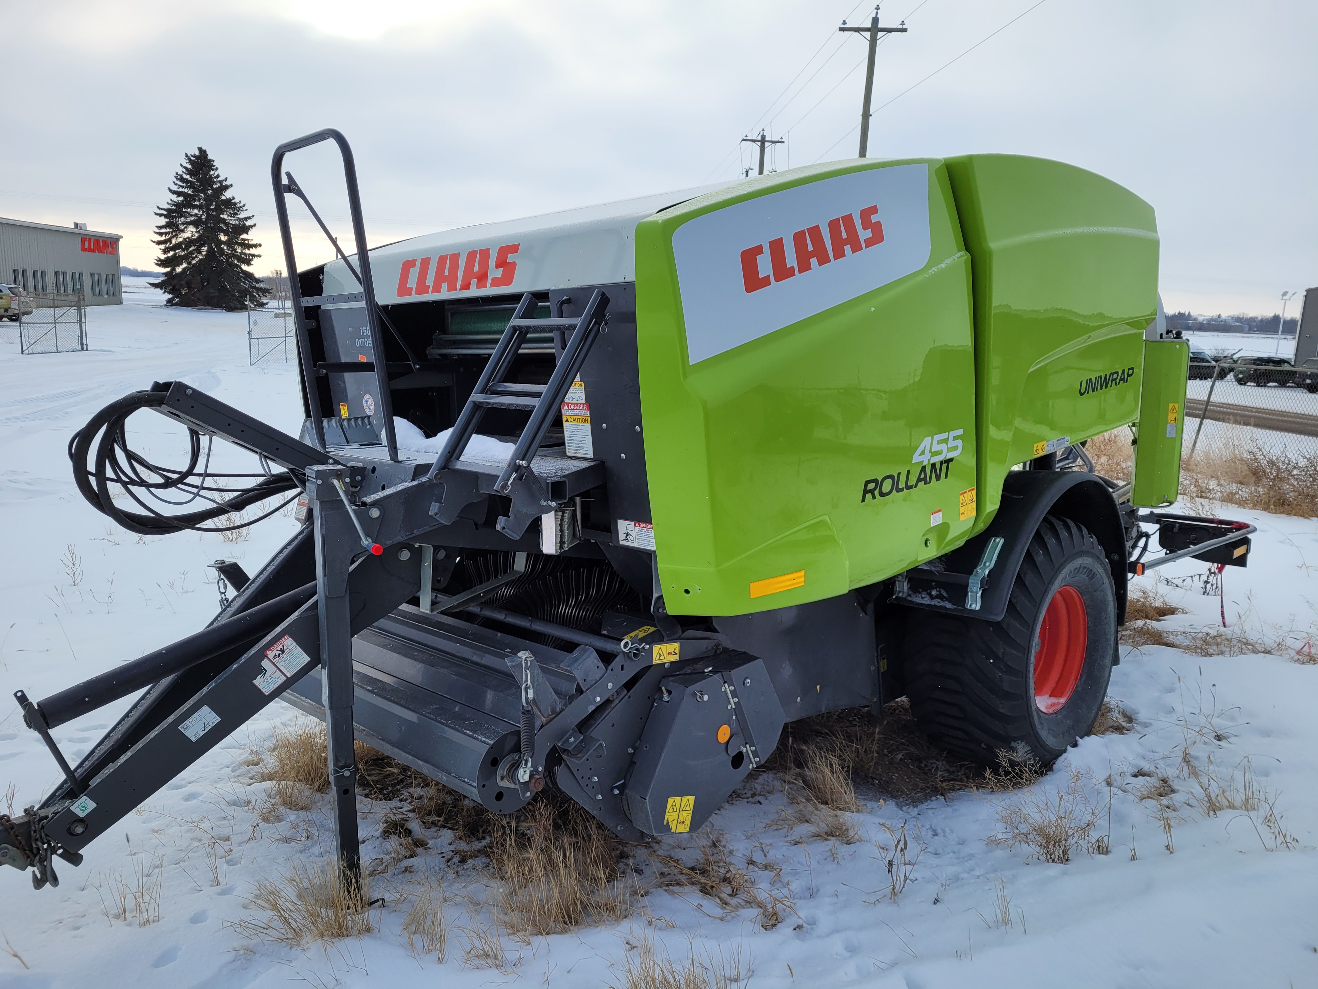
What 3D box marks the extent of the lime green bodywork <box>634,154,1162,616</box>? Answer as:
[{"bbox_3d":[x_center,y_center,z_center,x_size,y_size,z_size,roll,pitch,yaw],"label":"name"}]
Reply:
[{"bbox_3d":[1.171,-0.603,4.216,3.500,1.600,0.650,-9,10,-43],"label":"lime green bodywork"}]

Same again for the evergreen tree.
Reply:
[{"bbox_3d":[-32.765,-19.284,72.000,8.300,11.700,8.300,-2,12,-24],"label":"evergreen tree"}]

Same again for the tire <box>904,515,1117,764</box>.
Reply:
[{"bbox_3d":[1.710,0.696,4.776,1.180,1.180,0.600,-9,10,-43],"label":"tire"}]

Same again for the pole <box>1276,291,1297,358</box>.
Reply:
[{"bbox_3d":[60.237,-15.936,95.706,1.500,7.500,0.700,9,13,30],"label":"pole"}]

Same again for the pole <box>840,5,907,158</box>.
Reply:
[{"bbox_3d":[6.828,-10.057,33.648,2.350,12.200,0.350,3,11,2],"label":"pole"}]

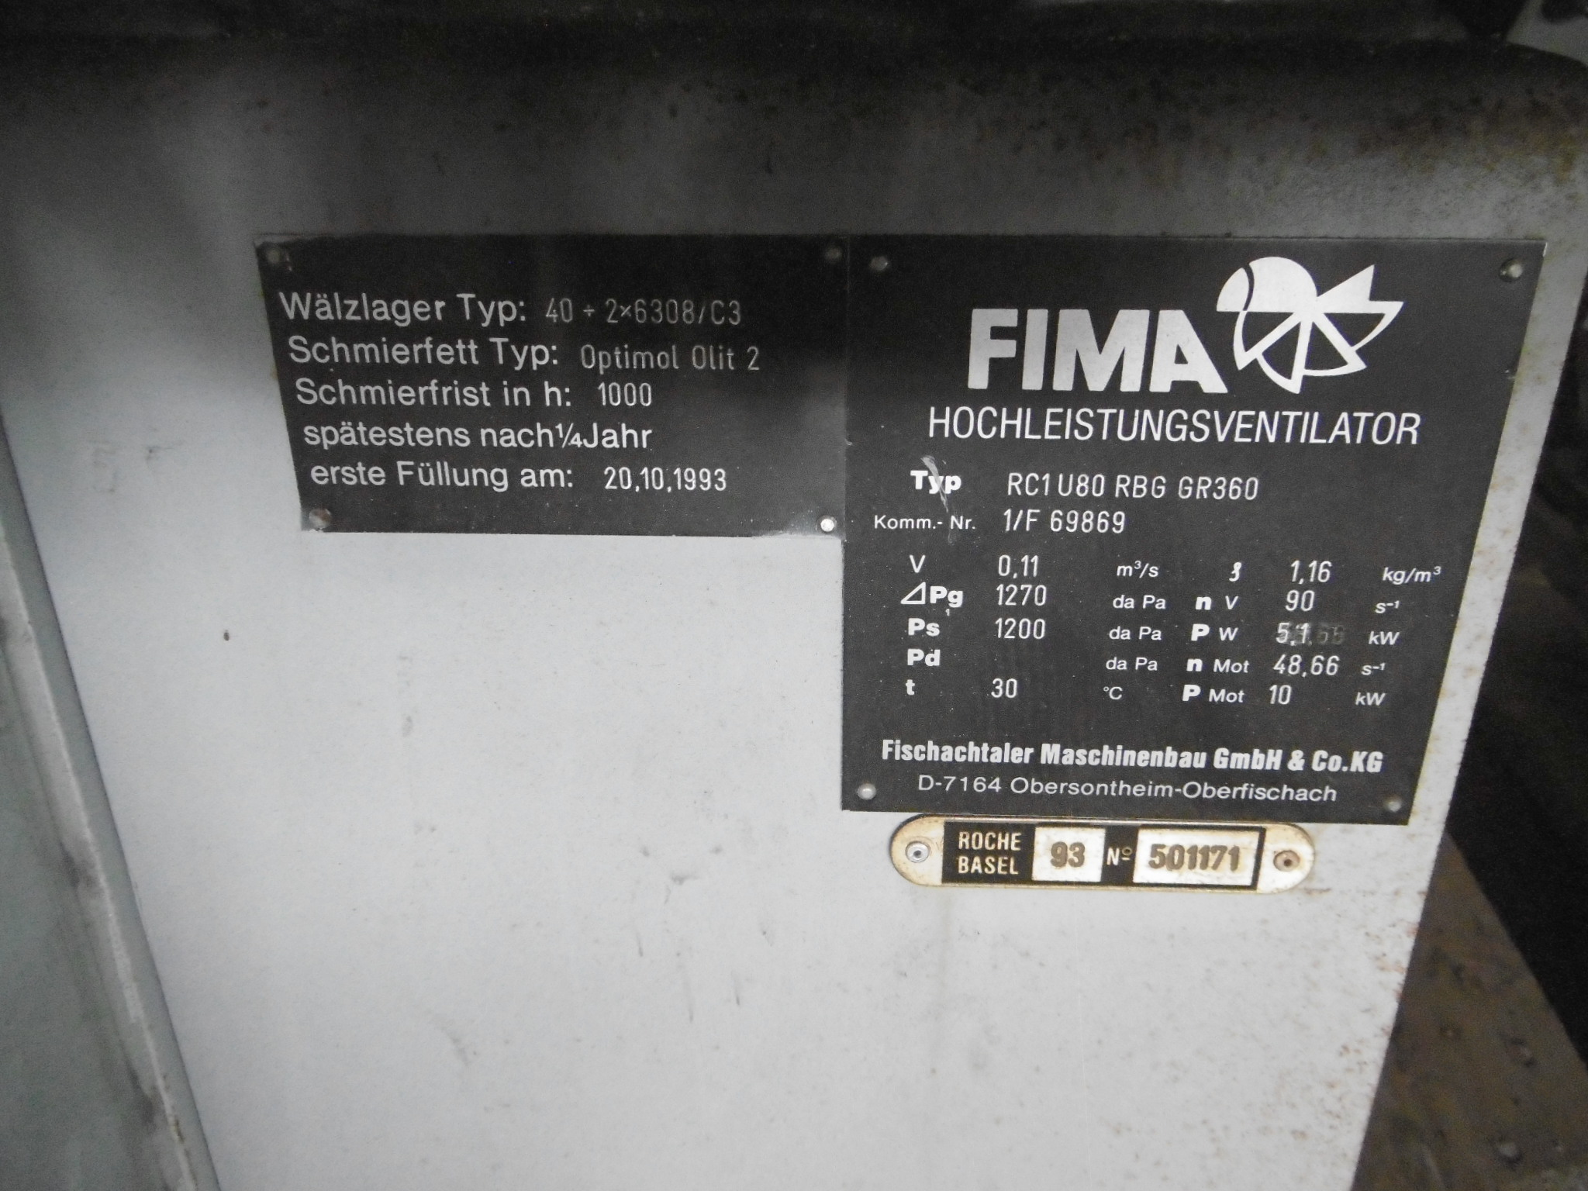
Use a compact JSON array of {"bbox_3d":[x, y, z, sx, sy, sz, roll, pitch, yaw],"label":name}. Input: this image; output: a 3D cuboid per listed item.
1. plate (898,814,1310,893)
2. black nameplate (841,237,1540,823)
[{"bbox_3d":[0.075,0.063,0.268,0.103,0.020,0.002,1,21,2],"label":"plate"},{"bbox_3d":[0.079,-0.008,0.240,0.136,0.133,0.002,1,21,2],"label":"black nameplate"}]

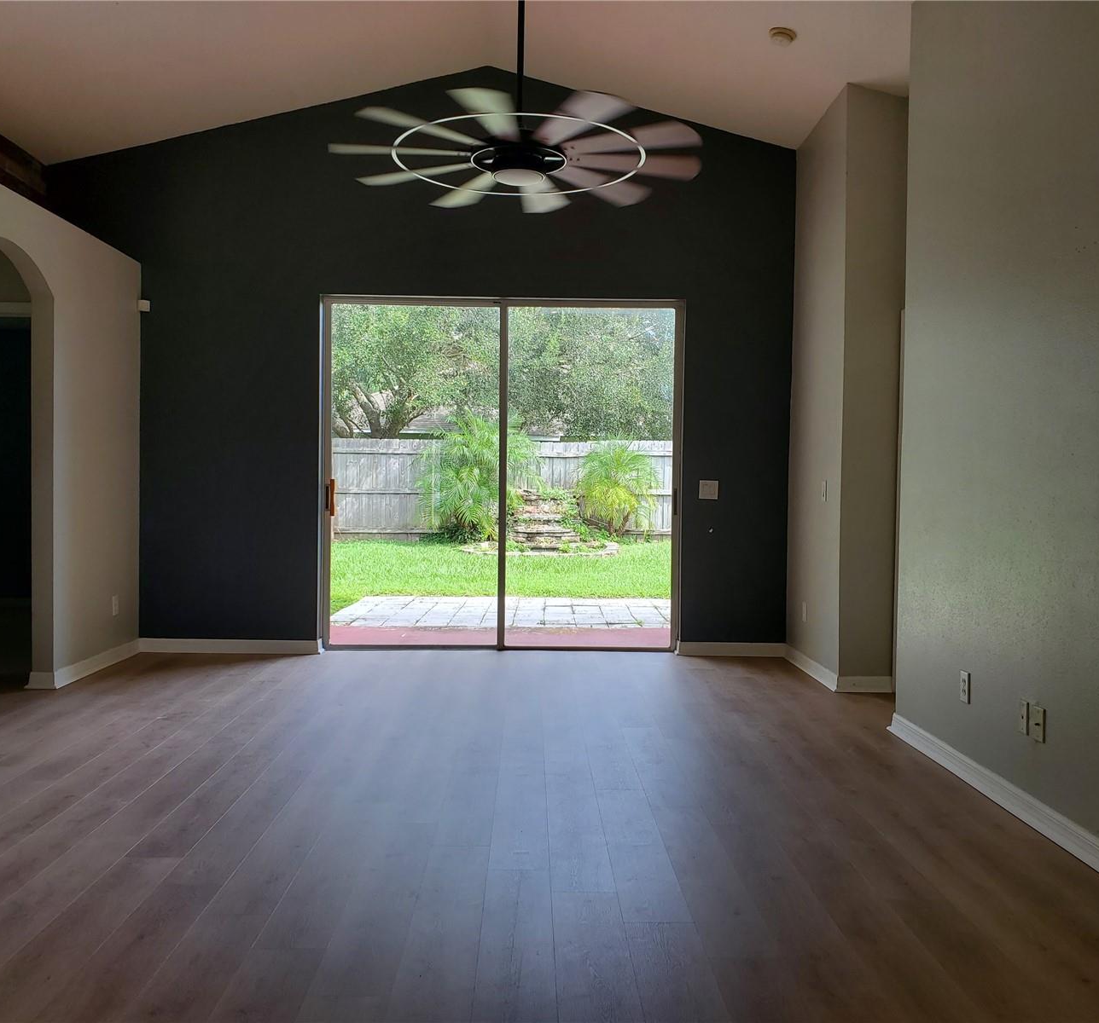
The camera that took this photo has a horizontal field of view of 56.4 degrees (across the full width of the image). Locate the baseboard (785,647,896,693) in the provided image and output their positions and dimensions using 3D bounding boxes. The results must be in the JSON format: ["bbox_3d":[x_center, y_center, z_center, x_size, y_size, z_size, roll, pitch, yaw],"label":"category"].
[{"bbox_3d":[1.739,0.950,6.316,0.320,0.094,1.170,1,1,-1],"label":"baseboard"}]

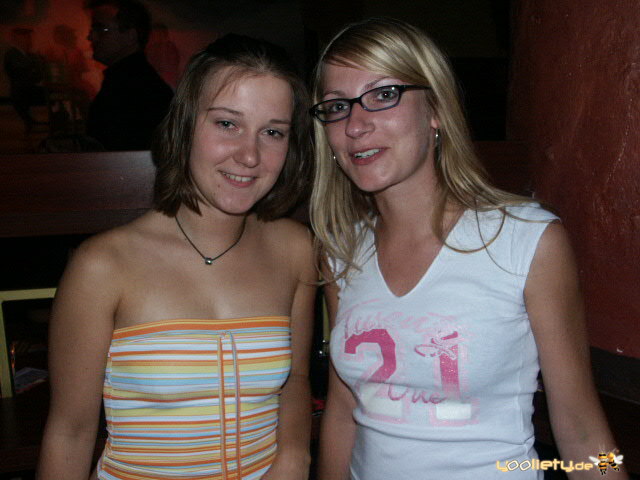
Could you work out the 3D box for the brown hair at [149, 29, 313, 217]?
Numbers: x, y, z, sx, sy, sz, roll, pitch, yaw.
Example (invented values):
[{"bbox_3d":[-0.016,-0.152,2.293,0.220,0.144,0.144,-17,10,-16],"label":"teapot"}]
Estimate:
[{"bbox_3d":[-0.124,-0.156,0.880,0.210,0.245,0.210,5,7,-19],"label":"brown hair"}]

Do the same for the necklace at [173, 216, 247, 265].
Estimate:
[{"bbox_3d":[-0.153,-0.005,0.885,0.112,0.080,0.110,0,9,-16],"label":"necklace"}]

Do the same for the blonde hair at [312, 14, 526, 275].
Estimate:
[{"bbox_3d":[0.142,-0.125,0.890,0.275,0.350,0.235,-1,6,25],"label":"blonde hair"}]

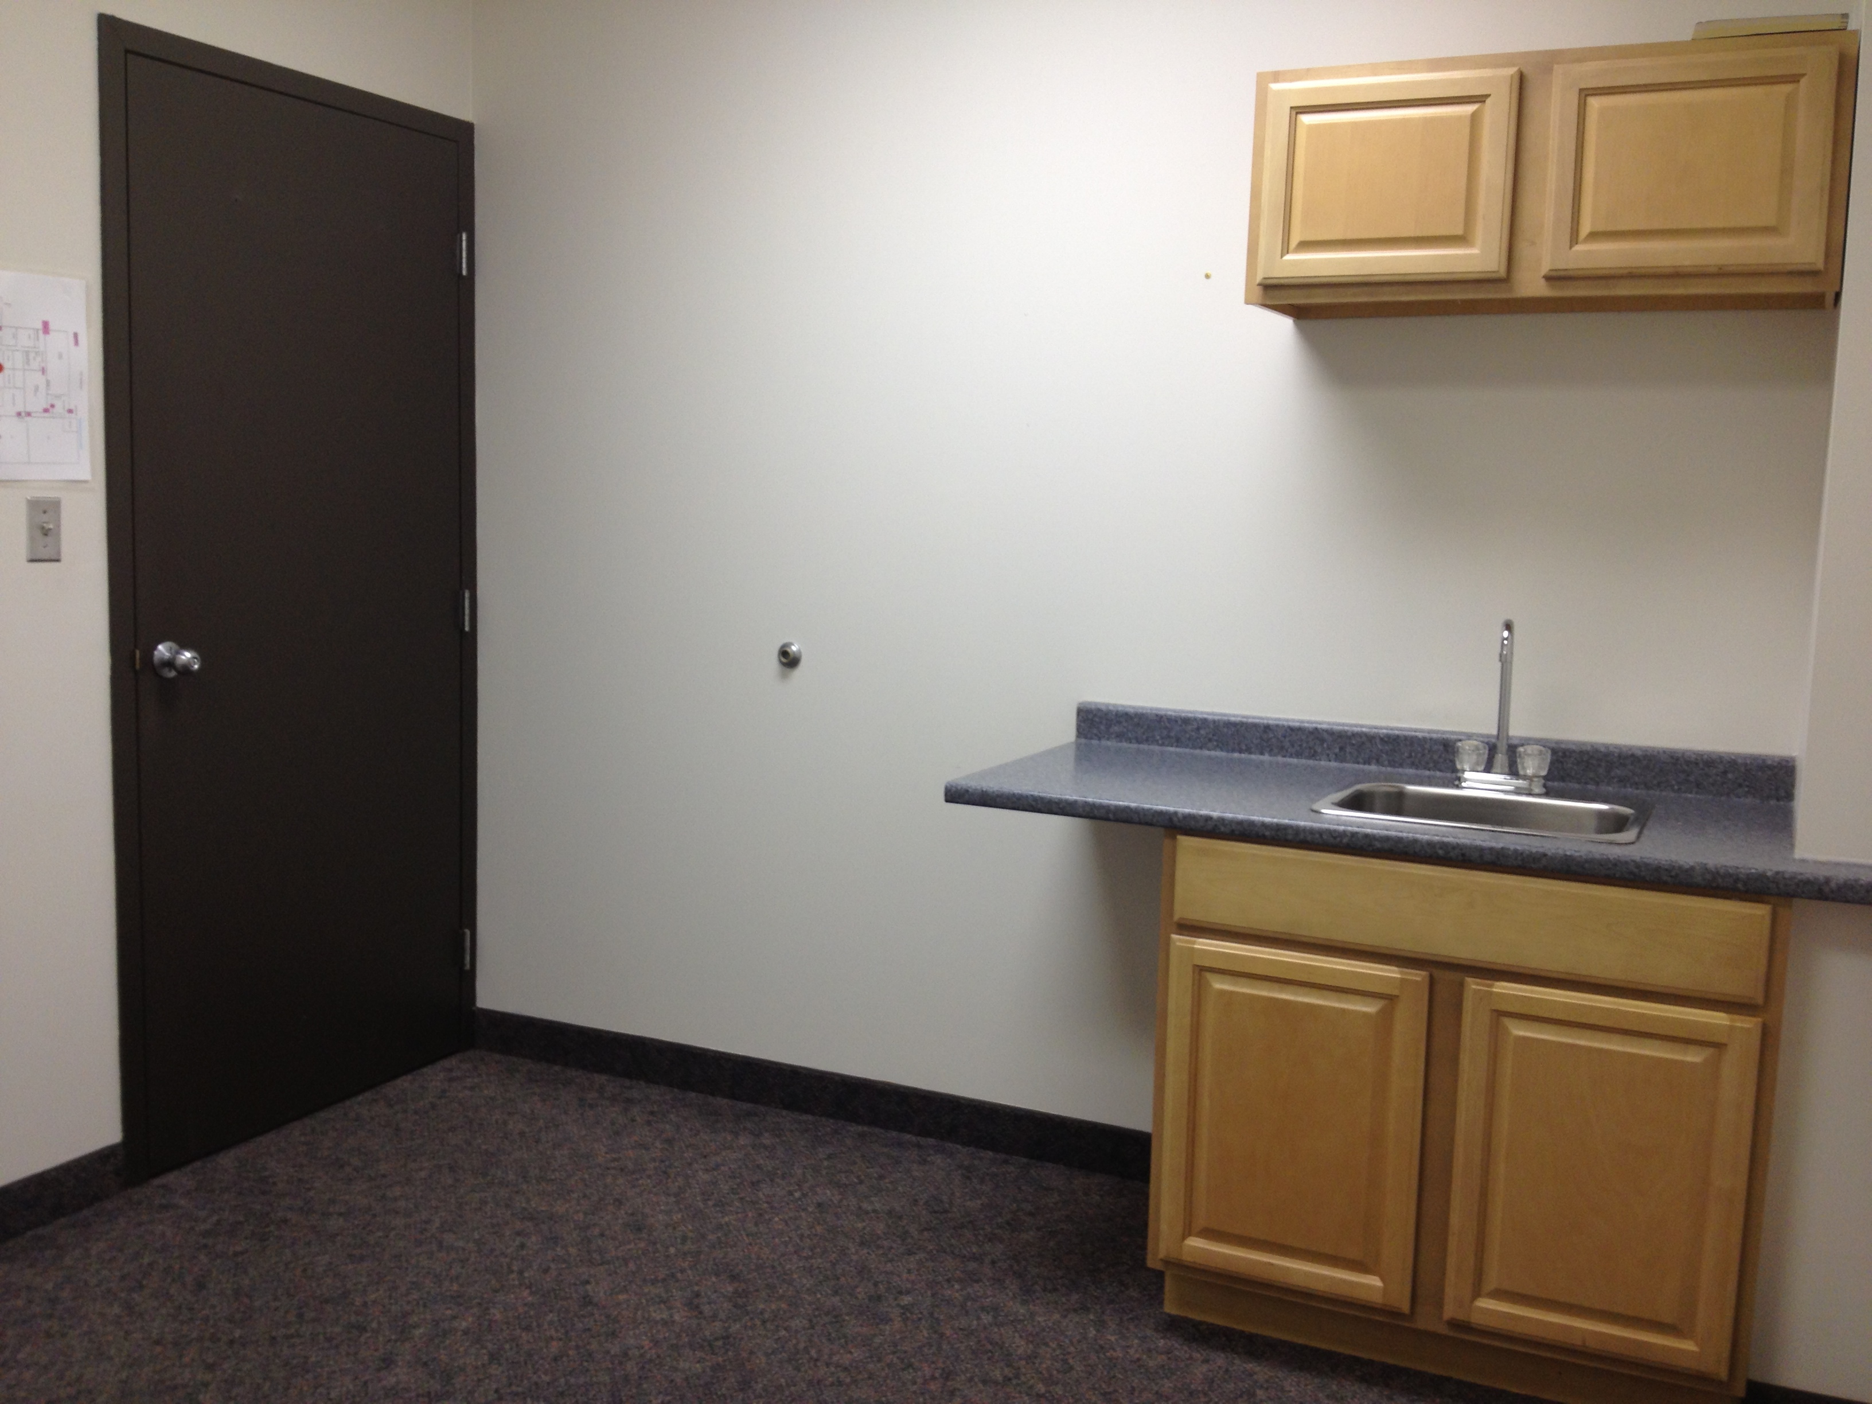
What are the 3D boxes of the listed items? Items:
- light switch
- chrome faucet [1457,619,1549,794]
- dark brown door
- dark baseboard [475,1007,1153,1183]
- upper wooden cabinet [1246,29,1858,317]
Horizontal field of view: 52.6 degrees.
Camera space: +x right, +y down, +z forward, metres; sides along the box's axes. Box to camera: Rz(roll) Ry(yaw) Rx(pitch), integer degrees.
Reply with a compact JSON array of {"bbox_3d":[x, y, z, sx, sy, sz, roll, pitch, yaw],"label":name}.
[{"bbox_3d":[-1.581,-0.305,3.371,0.020,0.115,0.070,5,7,25],"label":"light switch"},{"bbox_3d":[0.967,0.007,3.243,0.160,0.296,0.145,5,7,25],"label":"chrome faucet"},{"bbox_3d":[-1.322,-0.196,3.992,0.060,2.185,1.037,5,7,25],"label":"dark brown door"},{"bbox_3d":[-0.274,0.862,4.161,1.870,0.103,0.015,5,7,25],"label":"dark baseboard"},{"bbox_3d":[1.024,-0.857,3.181,0.925,0.383,0.330,5,7,25],"label":"upper wooden cabinet"}]

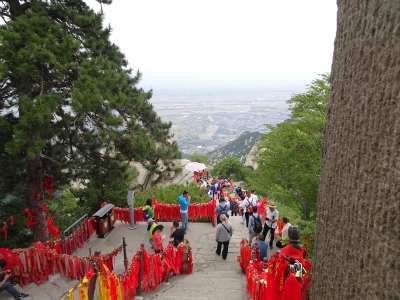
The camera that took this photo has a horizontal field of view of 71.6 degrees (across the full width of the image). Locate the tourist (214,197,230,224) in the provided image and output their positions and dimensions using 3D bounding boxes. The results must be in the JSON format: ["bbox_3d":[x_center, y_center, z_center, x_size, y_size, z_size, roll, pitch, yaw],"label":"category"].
[{"bbox_3d":[0.845,2.498,10.409,0.550,1.650,0.400,0,15,0],"label":"tourist"}]

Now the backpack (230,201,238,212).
[{"bbox_3d":[1.602,2.599,12.800,0.360,0.500,0.250,0,15,0],"label":"backpack"}]

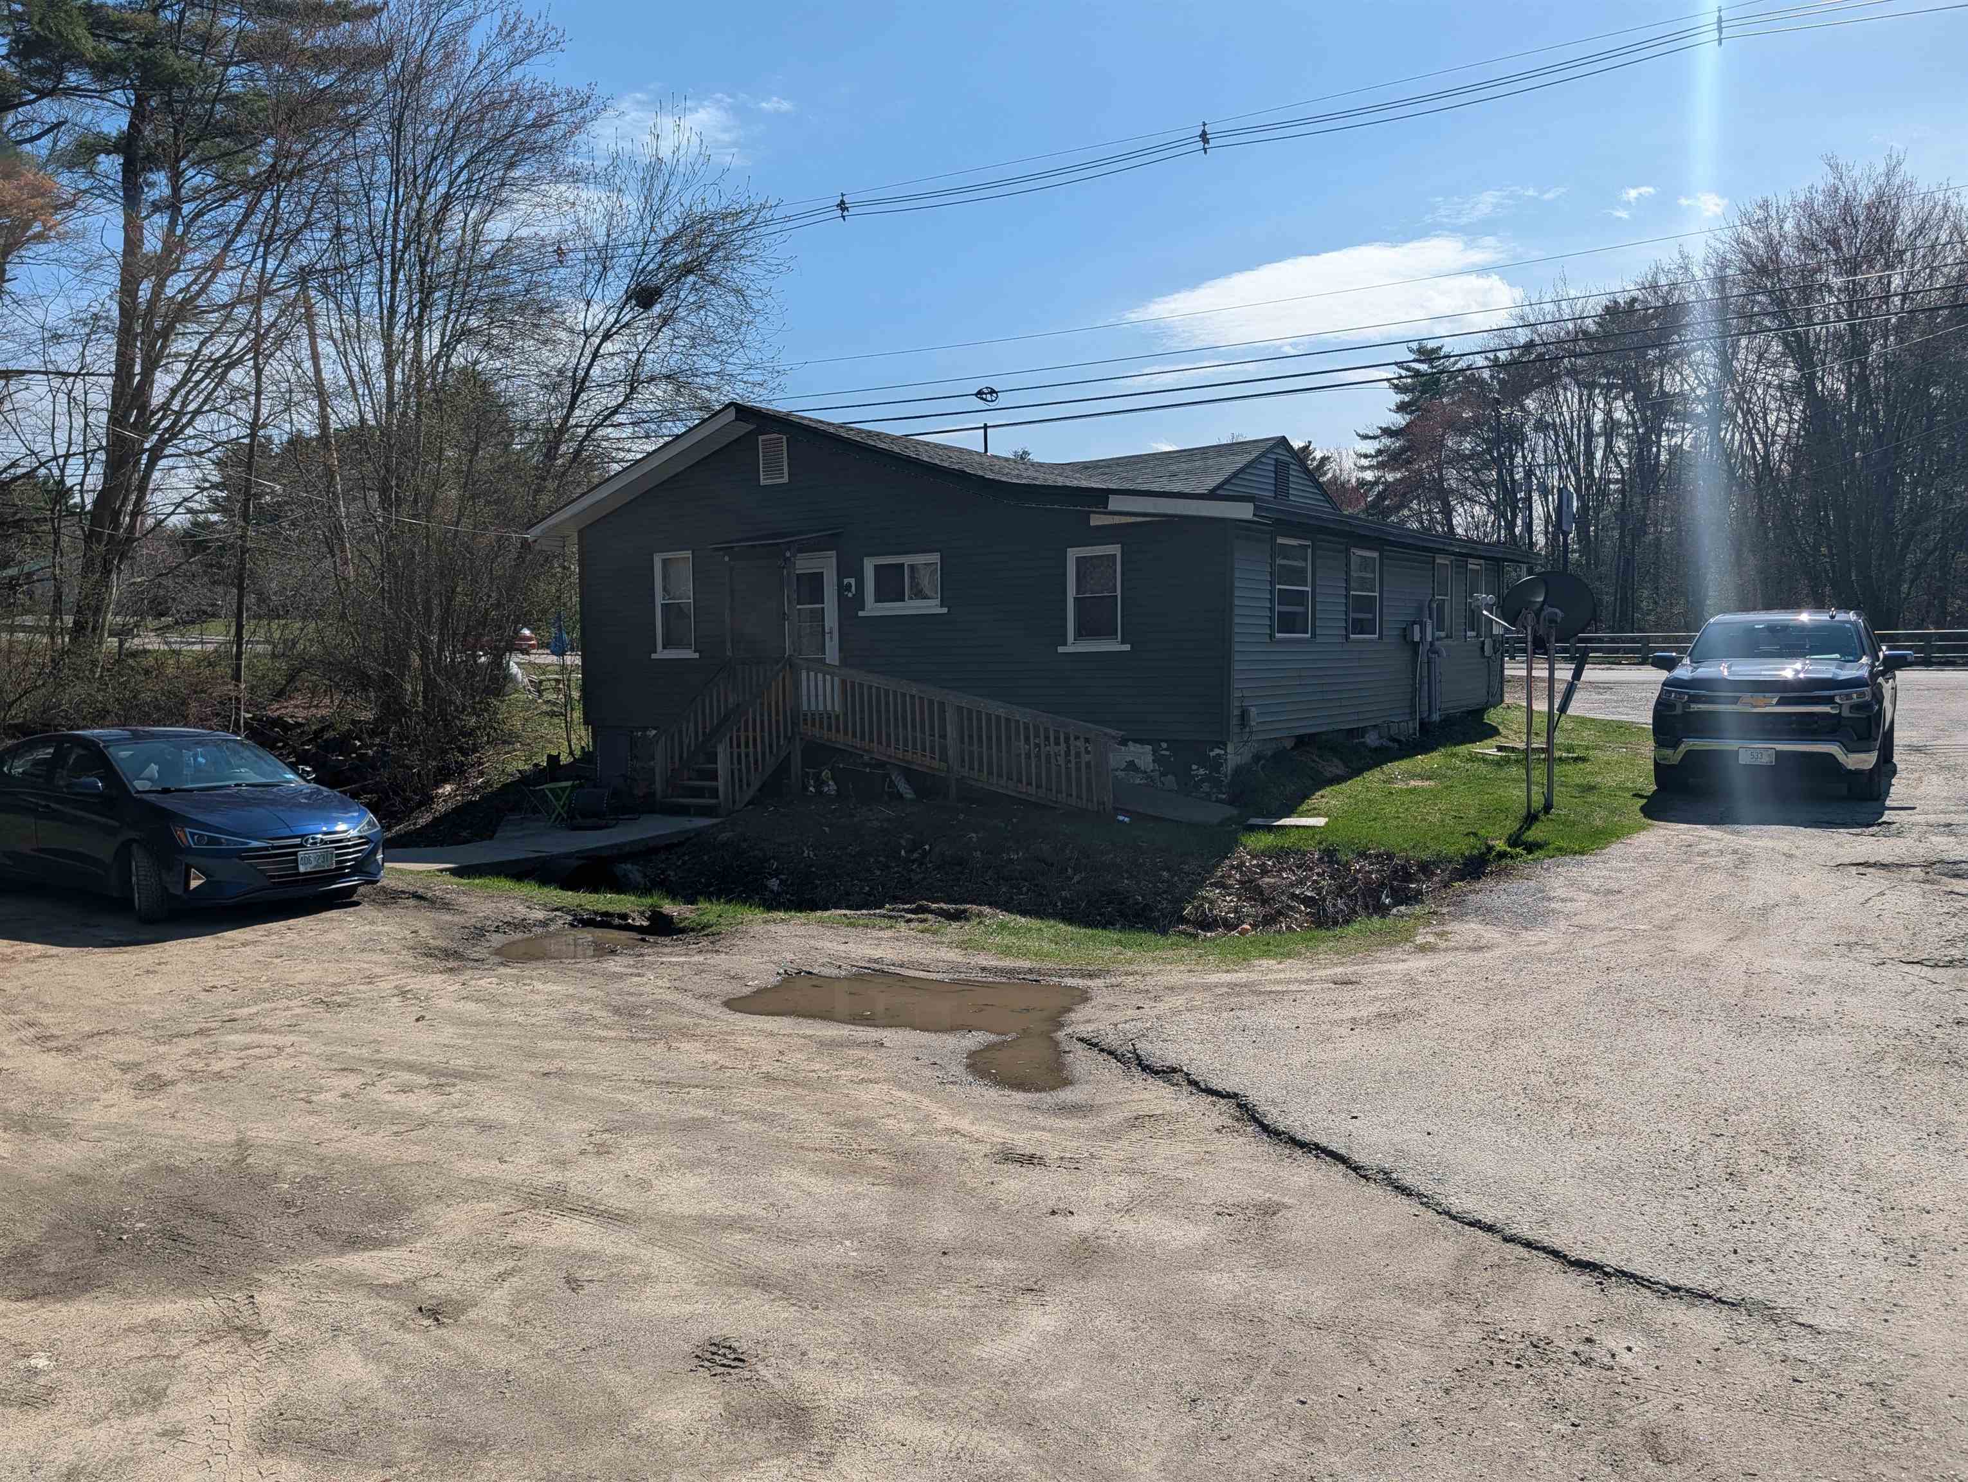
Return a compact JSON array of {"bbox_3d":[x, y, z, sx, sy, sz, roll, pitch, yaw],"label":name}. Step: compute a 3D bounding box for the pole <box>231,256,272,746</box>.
[{"bbox_3d":[-12.305,-4.050,23.000,0.250,8.100,0.250,3,4,0],"label":"pole"}]

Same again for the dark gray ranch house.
[{"bbox_3d":[1.407,-2.307,22.477,11.900,5.100,12.100,2,4,35],"label":"dark gray ranch house"}]

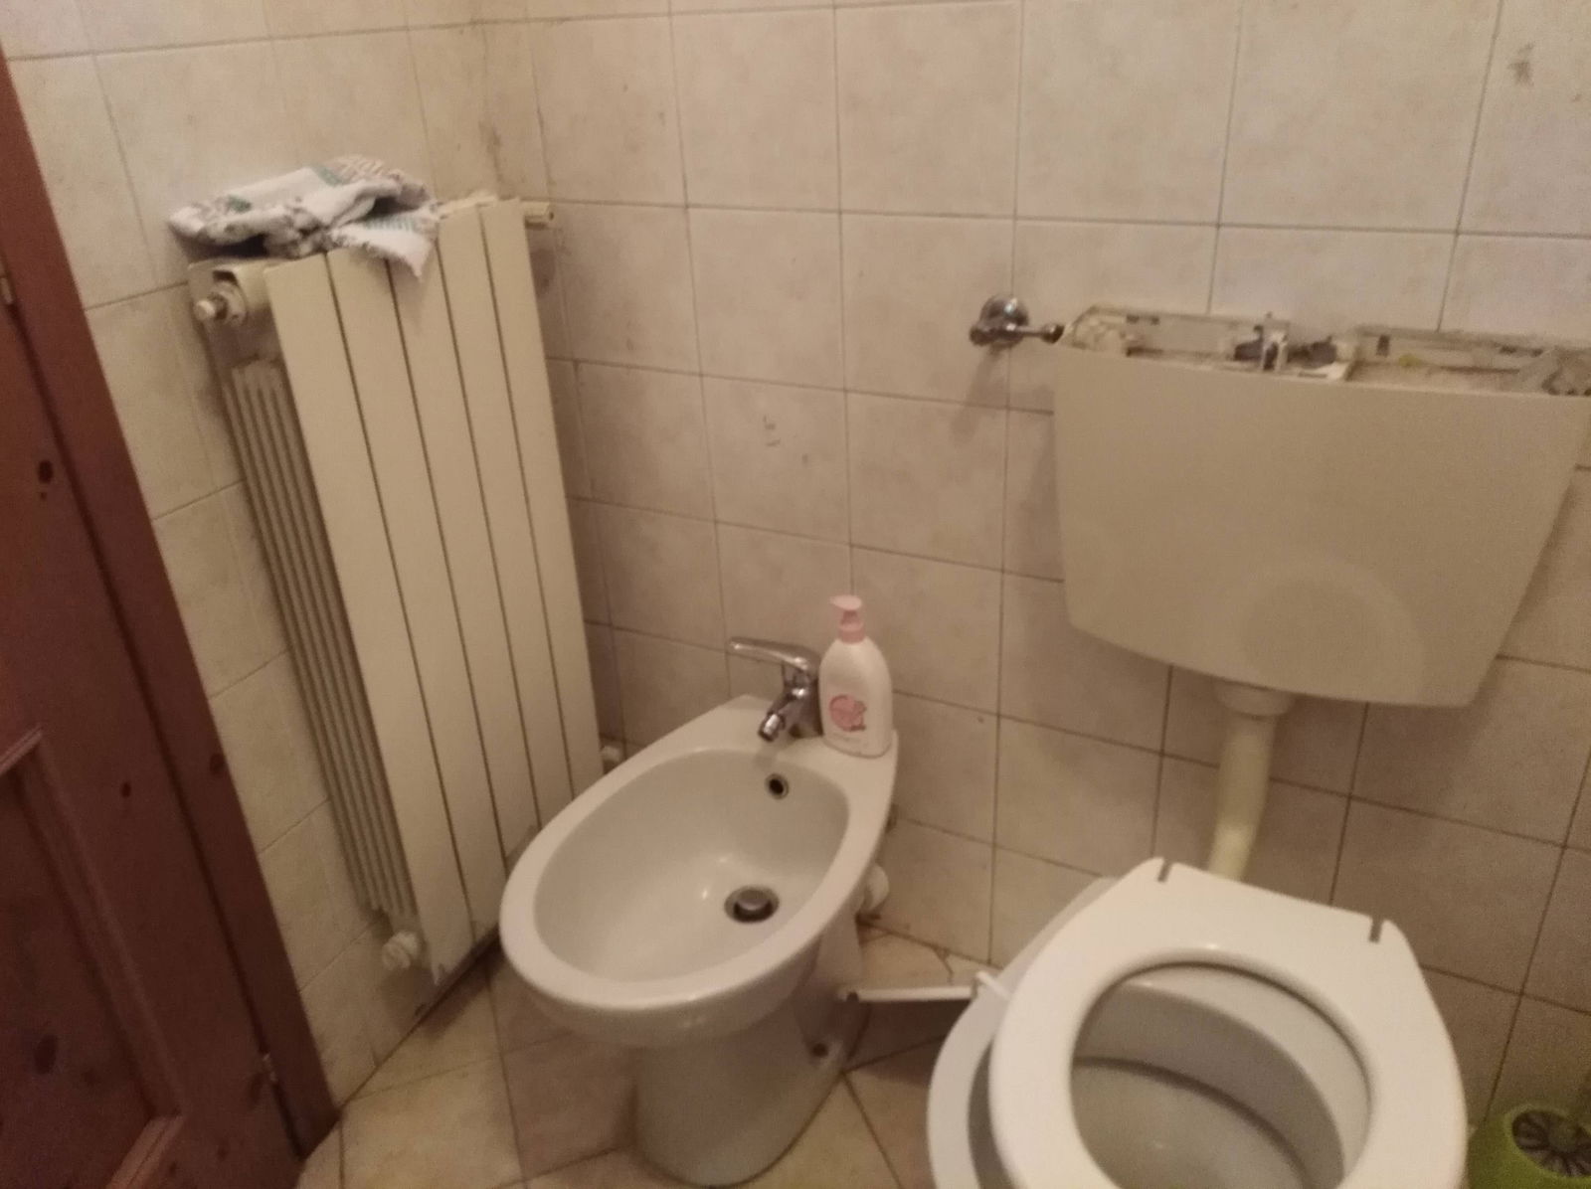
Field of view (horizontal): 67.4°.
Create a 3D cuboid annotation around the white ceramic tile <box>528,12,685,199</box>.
[{"bbox_3d":[-0.217,-0.564,1.401,0.199,0.199,0.012,11,30,27],"label":"white ceramic tile"}]

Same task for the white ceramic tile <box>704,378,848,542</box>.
[{"bbox_3d":[-0.021,-0.171,1.493,0.200,0.200,0.010,11,30,27],"label":"white ceramic tile"}]

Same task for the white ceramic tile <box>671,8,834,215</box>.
[{"bbox_3d":[-0.041,-0.533,1.325,0.200,0.200,0.010,11,30,27],"label":"white ceramic tile"}]

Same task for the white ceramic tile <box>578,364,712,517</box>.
[{"bbox_3d":[-0.197,-0.205,1.581,0.199,0.199,0.012,11,30,27],"label":"white ceramic tile"}]

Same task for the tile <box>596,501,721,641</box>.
[{"bbox_3d":[-0.187,-0.027,1.673,0.200,0.200,0.010,11,30,27],"label":"tile"}]

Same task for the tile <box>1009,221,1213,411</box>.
[{"bbox_3d":[0.321,-0.279,1.222,0.199,0.199,0.012,11,30,27],"label":"tile"}]

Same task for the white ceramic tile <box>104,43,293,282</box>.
[{"bbox_3d":[-0.561,-0.419,1.154,0.010,0.200,0.200,9,29,23],"label":"white ceramic tile"}]

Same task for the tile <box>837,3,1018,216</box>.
[{"bbox_3d":[0.136,-0.498,1.234,0.200,0.200,0.010,11,30,27],"label":"tile"}]

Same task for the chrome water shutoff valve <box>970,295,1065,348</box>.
[{"bbox_3d":[0.228,-0.278,1.239,0.105,0.053,0.075,11,30,27],"label":"chrome water shutoff valve"}]

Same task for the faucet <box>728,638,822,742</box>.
[{"bbox_3d":[-0.016,0.113,1.430,0.060,0.152,0.125,17,33,35],"label":"faucet"}]

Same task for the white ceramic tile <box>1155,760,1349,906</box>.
[{"bbox_3d":[0.526,0.293,1.401,0.199,0.199,0.012,11,30,27],"label":"white ceramic tile"}]

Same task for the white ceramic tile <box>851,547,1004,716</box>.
[{"bbox_3d":[0.165,0.044,1.493,0.200,0.200,0.010,11,30,27],"label":"white ceramic tile"}]

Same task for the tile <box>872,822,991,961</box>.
[{"bbox_3d":[0.186,0.406,1.683,0.200,0.200,0.010,11,30,27],"label":"tile"}]

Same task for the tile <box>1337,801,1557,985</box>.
[{"bbox_3d":[0.704,0.329,1.313,0.200,0.200,0.010,11,30,27],"label":"tile"}]

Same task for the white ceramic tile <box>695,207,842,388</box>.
[{"bbox_3d":[-0.031,-0.349,1.401,0.199,0.199,0.012,11,30,27],"label":"white ceramic tile"}]

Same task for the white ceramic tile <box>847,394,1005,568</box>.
[{"bbox_3d":[0.155,-0.135,1.401,0.199,0.199,0.012,11,30,27],"label":"white ceramic tile"}]

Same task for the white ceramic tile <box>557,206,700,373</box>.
[{"bbox_3d":[-0.208,-0.387,1.505,0.200,0.200,0.010,11,30,27],"label":"white ceramic tile"}]

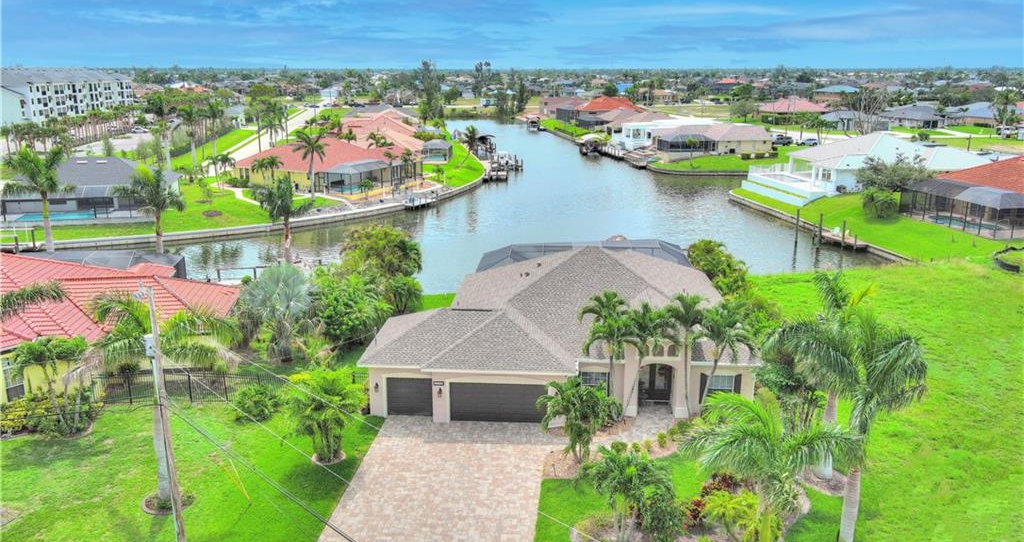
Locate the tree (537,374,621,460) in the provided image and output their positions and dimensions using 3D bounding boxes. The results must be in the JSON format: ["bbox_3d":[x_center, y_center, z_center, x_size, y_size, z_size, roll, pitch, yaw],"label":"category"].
[{"bbox_3d":[3.085,6.899,37.685,3.800,3.746,3.700,1,14,5],"label":"tree"}]

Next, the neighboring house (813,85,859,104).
[{"bbox_3d":[153.000,-82.925,389.479,21.000,8.600,15.000,3,14,11],"label":"neighboring house"}]

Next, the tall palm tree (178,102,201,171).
[{"bbox_3d":[-54.600,-22.648,140.468,4.100,11.000,4.100,0,14,0],"label":"tall palm tree"}]

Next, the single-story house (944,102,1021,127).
[{"bbox_3d":[146.264,-48.627,255.800,21.500,6.843,18.000,9,16,32],"label":"single-story house"}]

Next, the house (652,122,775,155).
[{"bbox_3d":[40.500,-28.348,174.803,23.000,5.600,16.500,-1,14,-6],"label":"house"}]

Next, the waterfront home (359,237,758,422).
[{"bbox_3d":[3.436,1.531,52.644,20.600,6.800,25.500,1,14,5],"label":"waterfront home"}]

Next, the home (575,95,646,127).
[{"bbox_3d":[30.000,-47.454,246.307,19.500,8.400,19.500,-2,14,-10],"label":"home"}]

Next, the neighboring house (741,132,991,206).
[{"bbox_3d":[52.600,-15.602,119.032,31.500,8.200,23.000,-1,14,-5],"label":"neighboring house"}]

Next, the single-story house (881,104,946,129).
[{"bbox_3d":[117.000,-45.427,242.688,18.500,6.300,16.000,3,14,11],"label":"single-story house"}]

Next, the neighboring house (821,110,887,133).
[{"bbox_3d":[100.466,-43.935,240.478,18.000,5.074,17.500,2,14,9],"label":"neighboring house"}]

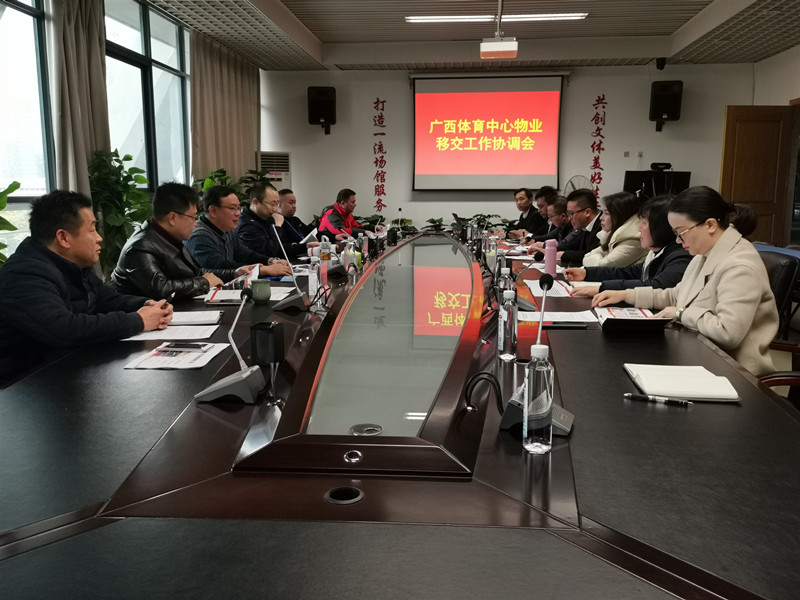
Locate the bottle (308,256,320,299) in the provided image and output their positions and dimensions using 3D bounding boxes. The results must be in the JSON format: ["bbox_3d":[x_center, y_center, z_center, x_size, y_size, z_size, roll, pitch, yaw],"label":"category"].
[{"bbox_3d":[-0.360,-0.081,2.845,0.053,0.191,0.053,1,9,6],"label":"bottle"}]

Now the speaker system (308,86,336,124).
[{"bbox_3d":[-1.181,-2.991,10.383,0.400,0.540,0.330,1,9,5],"label":"speaker system"}]

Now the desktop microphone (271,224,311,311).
[{"bbox_3d":[-0.452,-0.137,2.793,0.155,0.345,0.105,0,9,1],"label":"desktop microphone"}]

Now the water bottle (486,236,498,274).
[{"bbox_3d":[0.527,-0.252,3.857,0.064,0.220,0.064,1,9,6],"label":"water bottle"}]

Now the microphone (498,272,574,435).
[{"bbox_3d":[0.286,0.106,1.371,0.137,0.312,0.100,3,9,17],"label":"microphone"}]

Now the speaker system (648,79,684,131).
[{"bbox_3d":[3.484,-2.566,8.795,0.370,0.560,0.310,2,17,10],"label":"speaker system"}]

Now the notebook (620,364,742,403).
[{"bbox_3d":[0.718,0.201,1.723,0.228,0.016,0.300,2,9,10],"label":"notebook"}]

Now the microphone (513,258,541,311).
[{"bbox_3d":[0.504,-0.084,2.762,0.175,0.230,0.110,2,9,14],"label":"microphone"}]

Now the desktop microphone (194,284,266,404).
[{"bbox_3d":[-0.392,0.098,1.546,0.142,0.258,0.110,1,9,5],"label":"desktop microphone"}]

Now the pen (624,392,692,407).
[{"bbox_3d":[0.599,0.230,1.554,0.151,0.012,0.012,4,10,25],"label":"pen"}]

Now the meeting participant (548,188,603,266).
[{"bbox_3d":[1.270,-0.075,4.293,0.630,1.250,0.510,0,9,2],"label":"meeting participant"}]

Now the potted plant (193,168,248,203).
[{"bbox_3d":[-1.735,-0.559,6.616,0.540,1.450,0.540,1,9,6],"label":"potted plant"}]

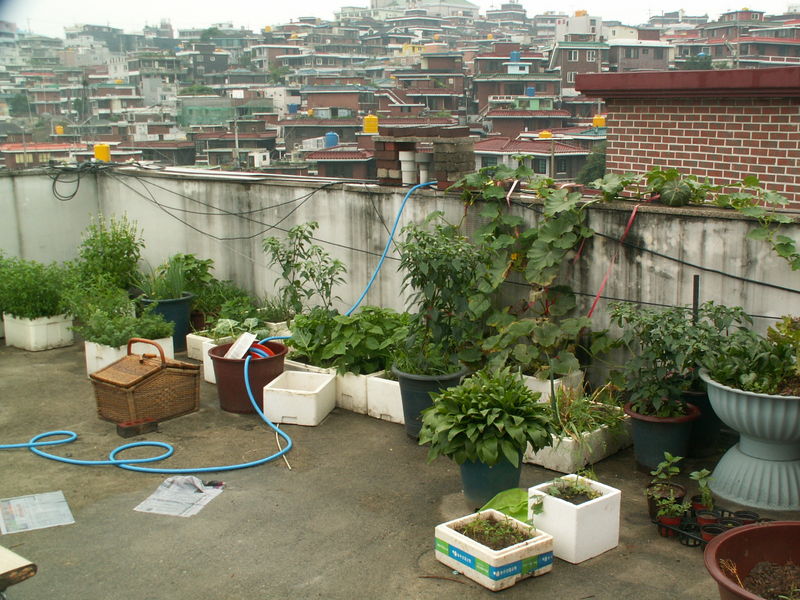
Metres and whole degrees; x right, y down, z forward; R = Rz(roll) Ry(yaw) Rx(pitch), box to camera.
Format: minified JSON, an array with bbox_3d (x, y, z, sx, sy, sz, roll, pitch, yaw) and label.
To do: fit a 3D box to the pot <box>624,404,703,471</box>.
[{"bbox_3d":[1.239,0.649,4.720,0.342,0.276,0.342,0,10,0],"label":"pot"}]

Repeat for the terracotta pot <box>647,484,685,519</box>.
[{"bbox_3d":[1.062,0.818,3.933,0.154,0.134,0.154,0,11,0],"label":"terracotta pot"}]

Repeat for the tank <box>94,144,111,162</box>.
[{"bbox_3d":[-20.955,-10.298,70.000,1.120,1.300,1.120,0,11,0],"label":"tank"}]

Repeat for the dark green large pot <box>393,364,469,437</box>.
[{"bbox_3d":[0.157,0.521,5.205,0.395,0.352,0.395,0,10,0],"label":"dark green large pot"}]

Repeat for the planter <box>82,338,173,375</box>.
[{"bbox_3d":[-1.722,0.370,6.343,0.325,0.245,0.440,8,13,38],"label":"planter"}]

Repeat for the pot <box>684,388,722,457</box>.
[{"bbox_3d":[1.424,0.574,4.716,0.280,0.314,0.280,0,11,0],"label":"pot"}]

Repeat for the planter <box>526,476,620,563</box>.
[{"bbox_3d":[0.653,0.815,3.726,0.241,0.217,0.236,-9,14,-38],"label":"planter"}]

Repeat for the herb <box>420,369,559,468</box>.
[{"bbox_3d":[0.369,0.438,4.030,0.540,0.370,0.520,0,11,0],"label":"herb"}]

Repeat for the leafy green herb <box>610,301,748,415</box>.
[{"bbox_3d":[1.340,0.279,4.746,0.622,0.510,0.500,0,10,0],"label":"leafy green herb"}]

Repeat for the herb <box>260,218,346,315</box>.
[{"bbox_3d":[-0.641,-0.208,6.670,0.536,0.638,0.450,0,10,0],"label":"herb"}]

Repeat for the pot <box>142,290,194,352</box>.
[{"bbox_3d":[-1.586,0.153,6.733,0.391,0.355,0.391,0,11,0],"label":"pot"}]

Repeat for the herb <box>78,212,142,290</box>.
[{"bbox_3d":[-2.187,-0.359,7.507,0.483,0.574,0.450,0,10,0],"label":"herb"}]

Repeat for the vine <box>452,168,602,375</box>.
[{"bbox_3d":[0.660,-0.154,5.237,0.750,1.120,0.450,11,15,43],"label":"vine"}]

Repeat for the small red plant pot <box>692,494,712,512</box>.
[{"bbox_3d":[1.258,0.860,4.140,0.086,0.078,0.086,0,10,0],"label":"small red plant pot"}]

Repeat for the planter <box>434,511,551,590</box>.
[{"bbox_3d":[0.336,0.893,3.566,0.271,0.124,0.321,-8,14,-36],"label":"planter"}]

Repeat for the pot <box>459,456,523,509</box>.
[{"bbox_3d":[0.391,0.733,4.275,0.285,0.270,0.285,0,10,0],"label":"pot"}]

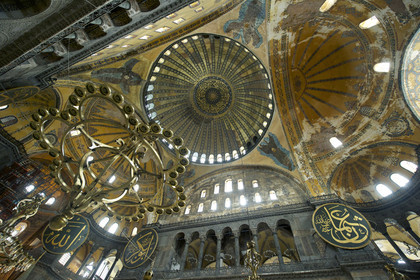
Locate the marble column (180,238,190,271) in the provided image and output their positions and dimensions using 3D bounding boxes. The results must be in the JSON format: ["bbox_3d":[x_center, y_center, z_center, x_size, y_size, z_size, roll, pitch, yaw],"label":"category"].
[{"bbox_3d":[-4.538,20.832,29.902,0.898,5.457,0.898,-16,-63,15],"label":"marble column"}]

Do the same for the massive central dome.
[{"bbox_3d":[-0.241,-10.490,46.259,32.538,15.810,32.538,3,-60,5],"label":"massive central dome"}]

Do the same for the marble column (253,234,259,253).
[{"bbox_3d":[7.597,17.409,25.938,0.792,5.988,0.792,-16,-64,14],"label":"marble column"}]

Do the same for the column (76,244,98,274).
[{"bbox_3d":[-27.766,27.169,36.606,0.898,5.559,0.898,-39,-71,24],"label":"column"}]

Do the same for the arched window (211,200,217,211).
[{"bbox_3d":[0.930,14.818,37.102,1.275,2.601,0.408,-16,-63,15],"label":"arched window"}]

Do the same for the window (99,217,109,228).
[{"bbox_3d":[-27.349,21.174,42.443,0.408,2.856,1.530,-25,-66,19],"label":"window"}]

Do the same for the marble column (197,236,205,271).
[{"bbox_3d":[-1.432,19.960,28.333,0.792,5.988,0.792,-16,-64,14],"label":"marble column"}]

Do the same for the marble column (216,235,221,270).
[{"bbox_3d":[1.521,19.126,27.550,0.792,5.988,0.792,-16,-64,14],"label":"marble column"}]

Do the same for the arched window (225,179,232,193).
[{"bbox_3d":[4.582,11.345,40.651,1.785,4.284,0.408,-16,-63,15],"label":"arched window"}]

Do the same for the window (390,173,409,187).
[{"bbox_3d":[31.313,6.589,26.980,0.355,2.537,1.320,15,-61,-2],"label":"window"}]

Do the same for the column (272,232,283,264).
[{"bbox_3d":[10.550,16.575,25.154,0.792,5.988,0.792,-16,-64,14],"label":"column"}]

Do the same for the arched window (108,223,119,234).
[{"bbox_3d":[-24.051,22.150,40.983,1.320,2.537,0.355,36,-64,-13],"label":"arched window"}]

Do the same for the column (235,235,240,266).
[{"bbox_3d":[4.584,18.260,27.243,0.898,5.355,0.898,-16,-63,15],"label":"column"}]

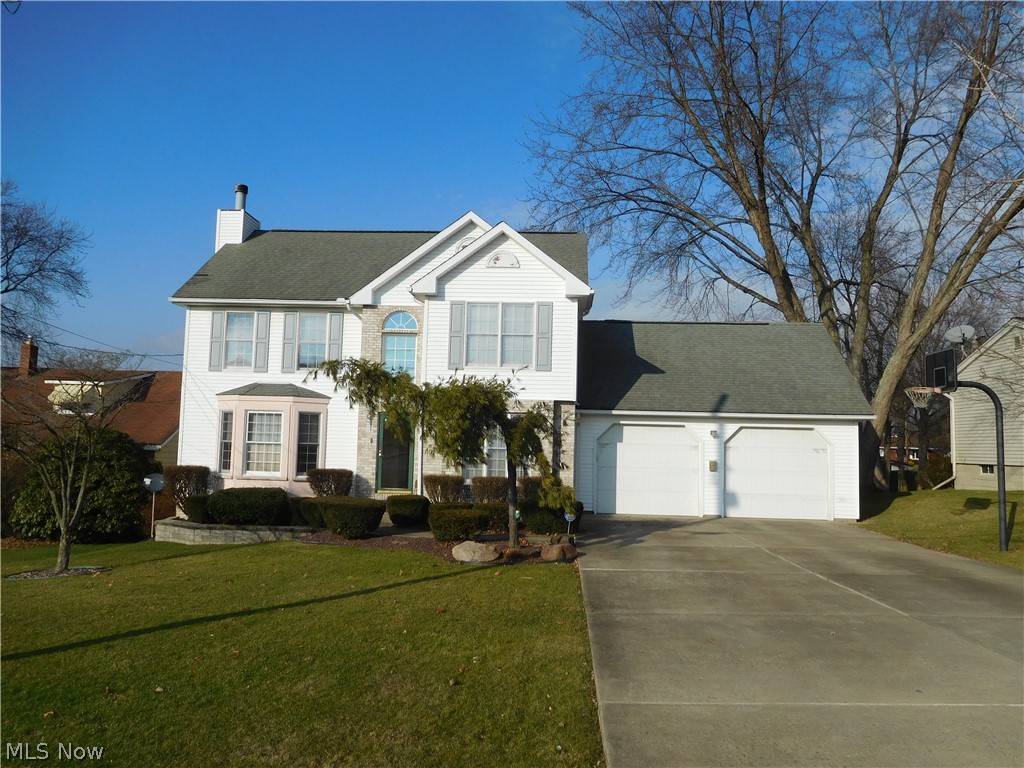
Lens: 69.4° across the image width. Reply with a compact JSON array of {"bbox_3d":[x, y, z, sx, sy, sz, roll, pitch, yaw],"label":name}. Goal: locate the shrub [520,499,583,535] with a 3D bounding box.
[{"bbox_3d":[0.813,2.721,15.279,1.265,0.615,1.100,1,-5,0],"label":"shrub"}]

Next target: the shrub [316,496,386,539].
[{"bbox_3d":[-3.003,2.525,13.859,1.318,0.680,1.150,1,-5,4],"label":"shrub"}]

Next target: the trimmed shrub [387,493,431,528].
[{"bbox_3d":[-2.210,2.677,15.628,0.911,0.618,0.920,1,-5,0],"label":"trimmed shrub"}]

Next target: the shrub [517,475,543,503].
[{"bbox_3d":[0.612,2.647,17.292,0.984,1.005,0.950,1,-5,0],"label":"shrub"}]

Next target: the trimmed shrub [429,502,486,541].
[{"bbox_3d":[-0.992,2.566,13.500,1.068,0.600,0.950,1,-5,4],"label":"trimmed shrub"}]

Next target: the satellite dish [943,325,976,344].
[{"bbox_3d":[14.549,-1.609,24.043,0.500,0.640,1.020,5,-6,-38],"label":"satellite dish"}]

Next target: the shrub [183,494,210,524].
[{"bbox_3d":[-7.207,2.865,17.021,0.762,0.700,0.720,1,-5,4],"label":"shrub"}]

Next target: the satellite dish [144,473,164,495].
[{"bbox_3d":[-8.267,2.301,17.100,0.530,0.500,0.330,1,-18,3],"label":"satellite dish"}]

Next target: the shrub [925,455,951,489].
[{"bbox_3d":[14.276,2.911,24.471,1.000,1.111,1.000,1,-5,0],"label":"shrub"}]

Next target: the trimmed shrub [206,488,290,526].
[{"bbox_3d":[-6.478,3.011,18.101,1.974,0.856,1.100,1,-5,0],"label":"trimmed shrub"}]

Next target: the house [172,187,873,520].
[{"bbox_3d":[0.105,-1.297,22.212,18.800,10.050,9.050,1,-5,4],"label":"house"}]

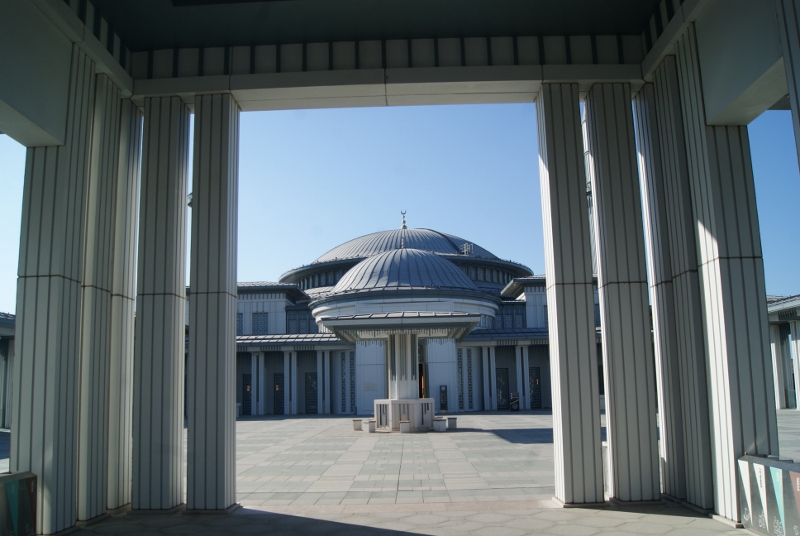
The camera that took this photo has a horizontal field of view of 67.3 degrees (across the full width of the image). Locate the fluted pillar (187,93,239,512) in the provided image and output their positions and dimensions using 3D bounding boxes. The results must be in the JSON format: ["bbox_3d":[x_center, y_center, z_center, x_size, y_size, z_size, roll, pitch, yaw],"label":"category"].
[{"bbox_3d":[-2.614,0.384,8.507,0.550,5.750,0.550,-1,-10,1],"label":"fluted pillar"}]

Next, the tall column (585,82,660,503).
[{"bbox_3d":[3.091,0.239,8.433,0.550,5.750,0.550,-1,-10,1],"label":"tall column"}]

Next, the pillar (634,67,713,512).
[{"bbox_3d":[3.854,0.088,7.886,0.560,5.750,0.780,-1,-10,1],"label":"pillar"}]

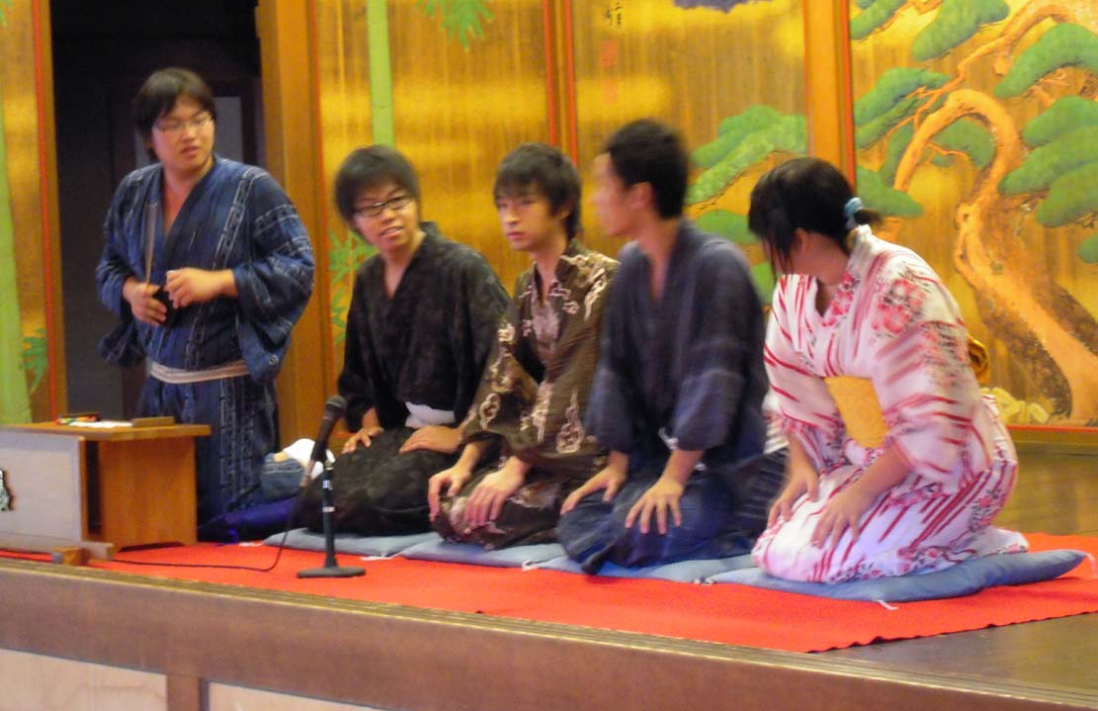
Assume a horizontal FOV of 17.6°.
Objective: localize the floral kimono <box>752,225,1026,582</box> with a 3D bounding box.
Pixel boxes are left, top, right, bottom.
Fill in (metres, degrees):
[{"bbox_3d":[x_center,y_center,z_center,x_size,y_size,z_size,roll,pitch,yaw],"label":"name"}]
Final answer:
[{"bbox_3d":[0.687,0.086,7.309,0.620,0.705,0.490,-4,3,-36],"label":"floral kimono"}]

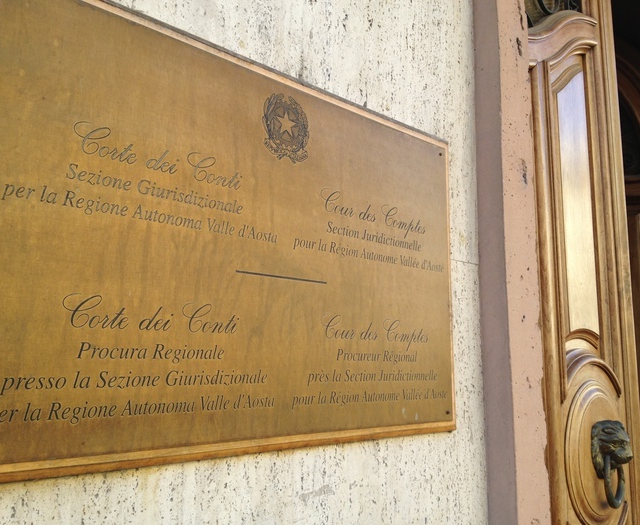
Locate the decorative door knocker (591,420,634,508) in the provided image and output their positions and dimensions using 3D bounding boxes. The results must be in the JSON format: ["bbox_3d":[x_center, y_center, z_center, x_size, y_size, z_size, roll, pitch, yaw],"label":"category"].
[{"bbox_3d":[0.786,0.535,1.873,0.080,0.227,0.136,-8,-12,43],"label":"decorative door knocker"}]

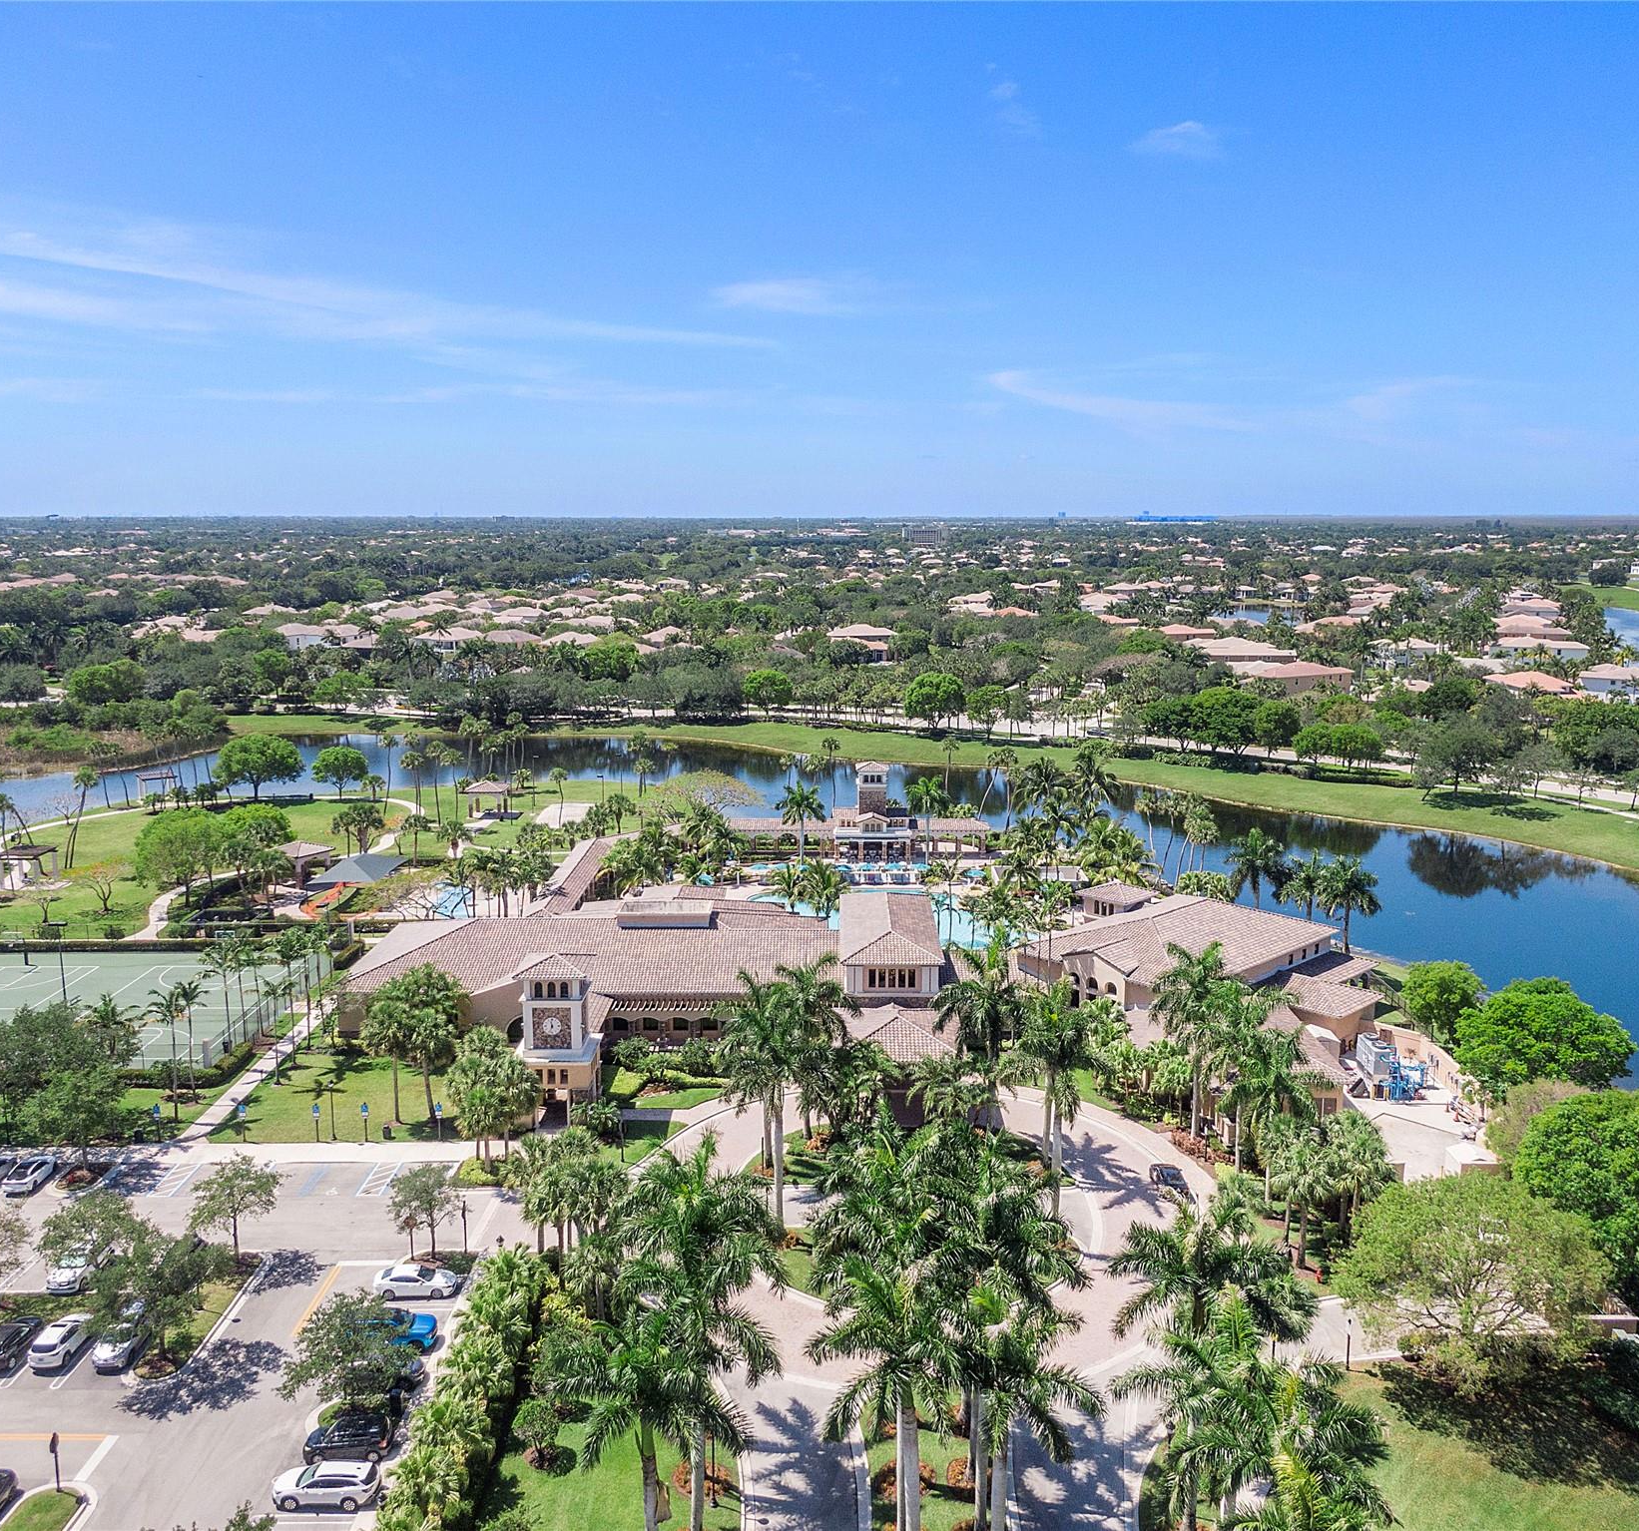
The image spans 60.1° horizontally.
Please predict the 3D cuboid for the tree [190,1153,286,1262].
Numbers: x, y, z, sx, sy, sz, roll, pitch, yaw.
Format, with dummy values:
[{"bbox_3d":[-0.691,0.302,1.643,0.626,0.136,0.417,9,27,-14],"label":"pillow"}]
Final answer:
[{"bbox_3d":[-35.847,27.203,86.857,5.800,6.900,5.800,0,10,0],"label":"tree"}]

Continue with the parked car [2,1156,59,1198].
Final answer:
[{"bbox_3d":[-54.300,28.022,97.800,1.850,1.440,4.700,0,10,-2],"label":"parked car"}]

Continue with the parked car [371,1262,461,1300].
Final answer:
[{"bbox_3d":[-23.900,30.479,84.017,4.700,1.450,1.840,0,10,-2],"label":"parked car"}]

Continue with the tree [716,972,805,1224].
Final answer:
[{"bbox_3d":[-3.703,21.482,90.001,5.800,17.110,5.800,0,10,0],"label":"tree"}]

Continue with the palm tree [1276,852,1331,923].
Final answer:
[{"bbox_3d":[51.900,14.190,150.336,5.800,10.200,5.800,0,10,0],"label":"palm tree"}]

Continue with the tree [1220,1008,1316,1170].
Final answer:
[{"bbox_3d":[30.164,22.734,95.519,5.900,12.700,5.900,0,10,0],"label":"tree"}]

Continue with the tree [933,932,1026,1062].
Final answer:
[{"bbox_3d":[11.345,19.542,101.175,6.690,15.950,6.690,0,10,0],"label":"tree"}]

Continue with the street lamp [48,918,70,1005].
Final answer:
[{"bbox_3d":[-70.250,18.535,130.911,1.950,8.460,0.550,0,10,0],"label":"street lamp"}]

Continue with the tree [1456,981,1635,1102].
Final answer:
[{"bbox_3d":[55.700,21.539,109.188,13.600,10.200,12.800,0,10,0],"label":"tree"}]

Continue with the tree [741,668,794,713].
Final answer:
[{"bbox_3d":[-11.724,-16.211,315.488,11.720,10.980,11.720,0,10,0],"label":"tree"}]

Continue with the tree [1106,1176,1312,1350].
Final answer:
[{"bbox_3d":[16.900,26.374,63.628,8.400,16.700,8.400,0,10,0],"label":"tree"}]

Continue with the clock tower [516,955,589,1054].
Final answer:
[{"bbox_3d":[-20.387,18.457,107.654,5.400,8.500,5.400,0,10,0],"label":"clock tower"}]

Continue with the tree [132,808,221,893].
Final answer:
[{"bbox_3d":[-75.701,10.593,166.604,10.000,11.480,10.000,0,10,0],"label":"tree"}]

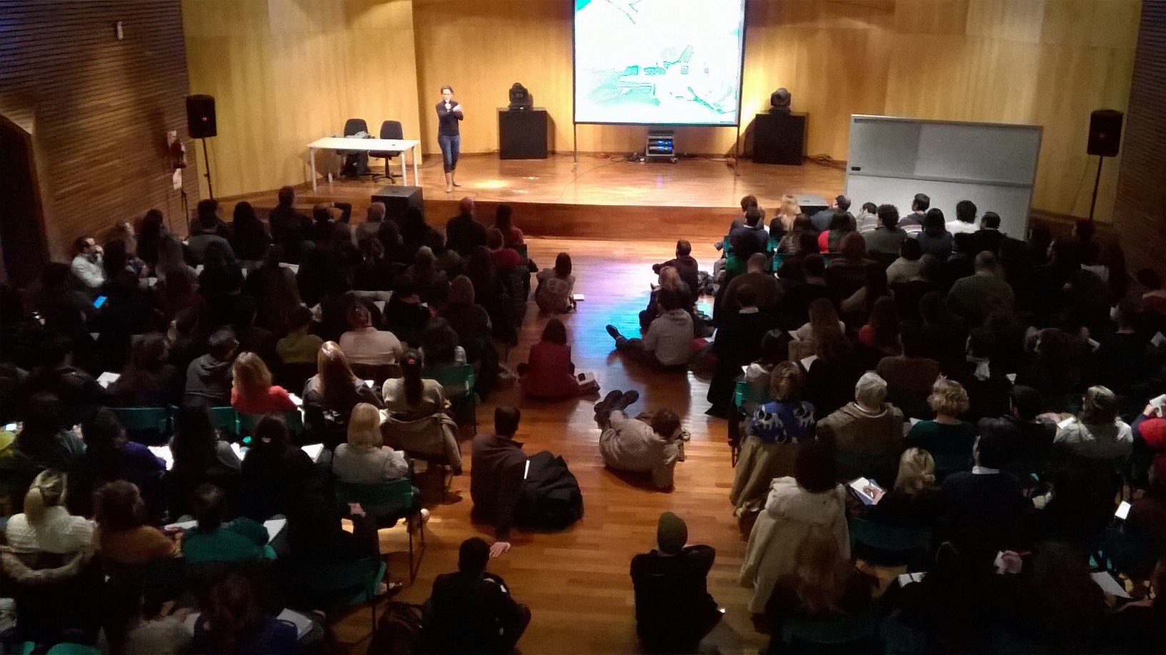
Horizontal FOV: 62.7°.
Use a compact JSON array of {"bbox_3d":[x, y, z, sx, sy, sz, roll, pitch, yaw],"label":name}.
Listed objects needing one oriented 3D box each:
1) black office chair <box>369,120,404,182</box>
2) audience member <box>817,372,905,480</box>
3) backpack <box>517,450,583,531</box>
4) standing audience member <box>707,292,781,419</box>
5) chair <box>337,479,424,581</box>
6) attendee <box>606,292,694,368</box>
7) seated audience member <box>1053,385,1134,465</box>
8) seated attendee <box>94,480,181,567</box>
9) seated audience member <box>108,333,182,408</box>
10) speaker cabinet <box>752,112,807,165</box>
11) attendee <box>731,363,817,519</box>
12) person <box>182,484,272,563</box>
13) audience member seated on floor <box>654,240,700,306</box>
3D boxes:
[{"bbox_3d":[-3.511,-3.186,17.283,0.588,1.003,0.588,5,20,16],"label":"black office chair"},{"bbox_3d":[1.965,0.852,7.034,0.580,1.300,0.820,-2,21,-6],"label":"audience member"},{"bbox_3d":[-0.247,1.209,7.203,0.450,0.500,0.360,-5,21,-14],"label":"backpack"},{"bbox_3d":[1.451,0.194,8.803,0.580,1.300,0.800,1,20,2],"label":"standing audience member"},{"bbox_3d":[-1.355,1.290,6.572,0.480,0.800,0.480,0,20,1],"label":"chair"},{"bbox_3d":[0.749,-0.088,10.420,0.811,0.801,0.861,-9,21,-23],"label":"attendee"},{"bbox_3d":[3.478,0.917,6.881,0.560,1.270,0.760,2,20,5],"label":"seated audience member"},{"bbox_3d":[-2.495,1.365,5.740,0.500,1.240,0.800,3,21,7],"label":"seated attendee"},{"bbox_3d":[-3.361,0.590,7.764,0.550,1.280,0.750,1,20,3],"label":"seated audience member"},{"bbox_3d":[3.811,-3.654,18.500,0.922,0.922,0.588,6,21,18],"label":"speaker cabinet"},{"bbox_3d":[1.384,0.852,7.208,0.540,1.280,0.800,0,20,2],"label":"attendee"},{"bbox_3d":[-2.007,1.388,5.677,0.520,1.240,0.800,1,20,3],"label":"person"},{"bbox_3d":[1.218,-0.777,12.306,0.628,0.831,0.790,-3,20,-8],"label":"audience member seated on floor"}]

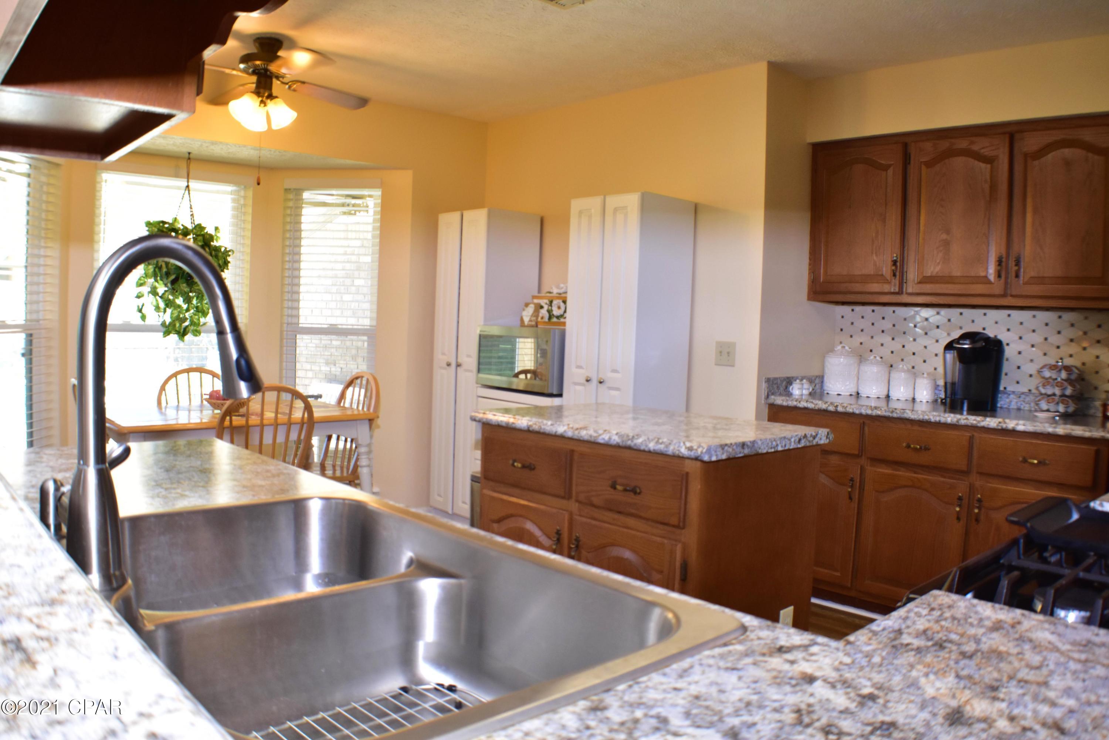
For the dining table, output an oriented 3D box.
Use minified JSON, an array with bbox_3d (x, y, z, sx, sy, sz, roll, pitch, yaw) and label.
[{"bbox_3d":[-1.427,0.544,4.532,1.190,0.750,0.720,1,3,-44],"label":"dining table"}]

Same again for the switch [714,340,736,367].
[{"bbox_3d":[0.814,-0.076,4.986,0.012,0.117,0.116,1,3,-39],"label":"switch"}]

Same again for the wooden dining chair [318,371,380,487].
[{"bbox_3d":[-1.151,0.457,5.004,0.500,0.910,0.430,1,3,-39],"label":"wooden dining chair"}]

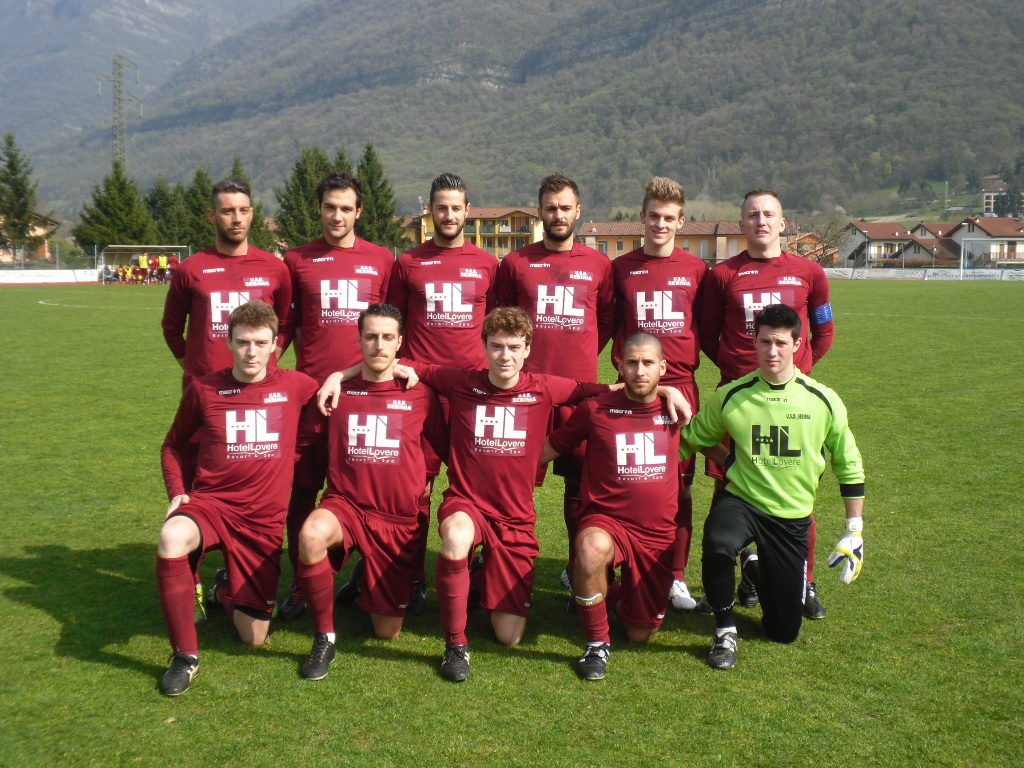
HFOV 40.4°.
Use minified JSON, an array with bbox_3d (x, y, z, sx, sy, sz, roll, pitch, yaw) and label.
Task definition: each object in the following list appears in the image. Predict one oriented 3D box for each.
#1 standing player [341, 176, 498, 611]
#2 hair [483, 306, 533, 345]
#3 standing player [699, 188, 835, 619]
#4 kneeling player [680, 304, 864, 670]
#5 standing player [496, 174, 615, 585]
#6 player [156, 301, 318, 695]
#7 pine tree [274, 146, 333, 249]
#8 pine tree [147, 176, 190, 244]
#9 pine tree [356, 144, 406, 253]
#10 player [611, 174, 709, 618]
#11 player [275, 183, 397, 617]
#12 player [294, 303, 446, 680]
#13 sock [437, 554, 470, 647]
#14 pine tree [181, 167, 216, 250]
[{"bbox_3d":[-0.282,0.038,5.731,0.500,1.802,0.340,0,5,-2],"label":"standing player"},{"bbox_3d":[-0.017,-0.208,5.235,0.183,0.168,0.210,0,5,-2],"label":"hair"},{"bbox_3d":[1.064,0.071,5.811,0.550,1.753,0.340,0,5,3],"label":"standing player"},{"bbox_3d":[1.012,0.333,5.367,0.690,1.276,0.950,0,5,3],"label":"kneeling player"},{"bbox_3d":[0.180,0.038,5.764,0.500,1.795,0.340,0,5,0],"label":"standing player"},{"bbox_3d":[-1.008,0.345,5.141,0.580,1.302,0.980,0,5,-3],"label":"player"},{"bbox_3d":[-13.795,-11.570,94.339,4.400,8.856,4.400,0,5,0],"label":"pine tree"},{"bbox_3d":[-25.439,-11.599,102.368,3.900,7.290,3.900,0,5,0],"label":"pine tree"},{"bbox_3d":[-9.961,-12.432,99.278,5.000,9.515,5.000,0,5,0],"label":"pine tree"},{"bbox_3d":[0.627,0.034,5.908,0.480,1.810,0.340,0,5,0],"label":"player"},{"bbox_3d":[-0.724,0.036,5.798,0.500,1.826,0.340,-1,5,-8],"label":"player"},{"bbox_3d":[-0.538,0.347,5.324,0.600,1.293,0.950,0,5,-5],"label":"player"},{"bbox_3d":[-0.210,0.779,5.003,0.115,0.337,0.145,0,5,3],"label":"sock"},{"bbox_3d":[-21.422,-11.100,96.390,2.900,7.578,2.900,0,5,0],"label":"pine tree"}]

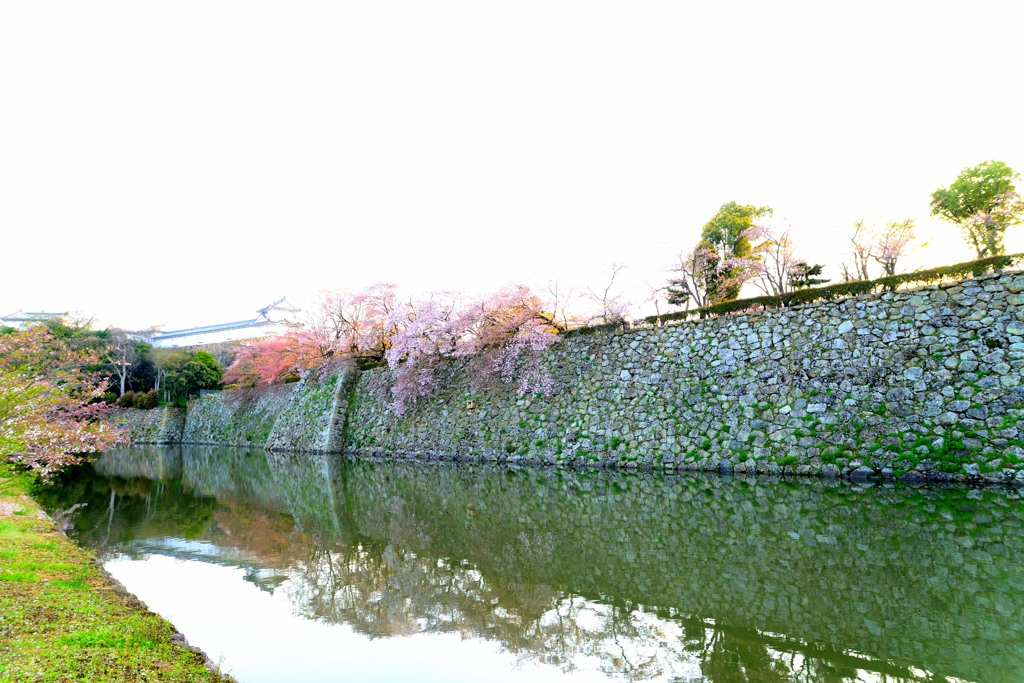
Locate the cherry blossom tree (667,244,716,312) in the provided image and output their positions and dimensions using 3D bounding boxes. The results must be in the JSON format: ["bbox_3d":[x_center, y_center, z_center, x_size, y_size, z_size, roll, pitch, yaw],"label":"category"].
[{"bbox_3d":[11.520,-3.940,36.500,3.210,4.760,3.100,0,-9,0],"label":"cherry blossom tree"}]

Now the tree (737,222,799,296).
[{"bbox_3d":[14.760,-4.550,33.000,3.710,4.920,3.600,0,-9,0],"label":"tree"}]

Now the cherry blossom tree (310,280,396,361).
[{"bbox_3d":[-14.990,-1.910,54.500,8.240,7.710,7.300,0,-9,0],"label":"cherry blossom tree"}]

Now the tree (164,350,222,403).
[{"bbox_3d":[-54.480,5.930,97.000,9.920,9.570,9.300,0,-9,0],"label":"tree"}]

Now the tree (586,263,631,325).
[{"bbox_3d":[6.880,-3.370,41.000,3.320,4.810,3.100,0,-9,0],"label":"tree"}]

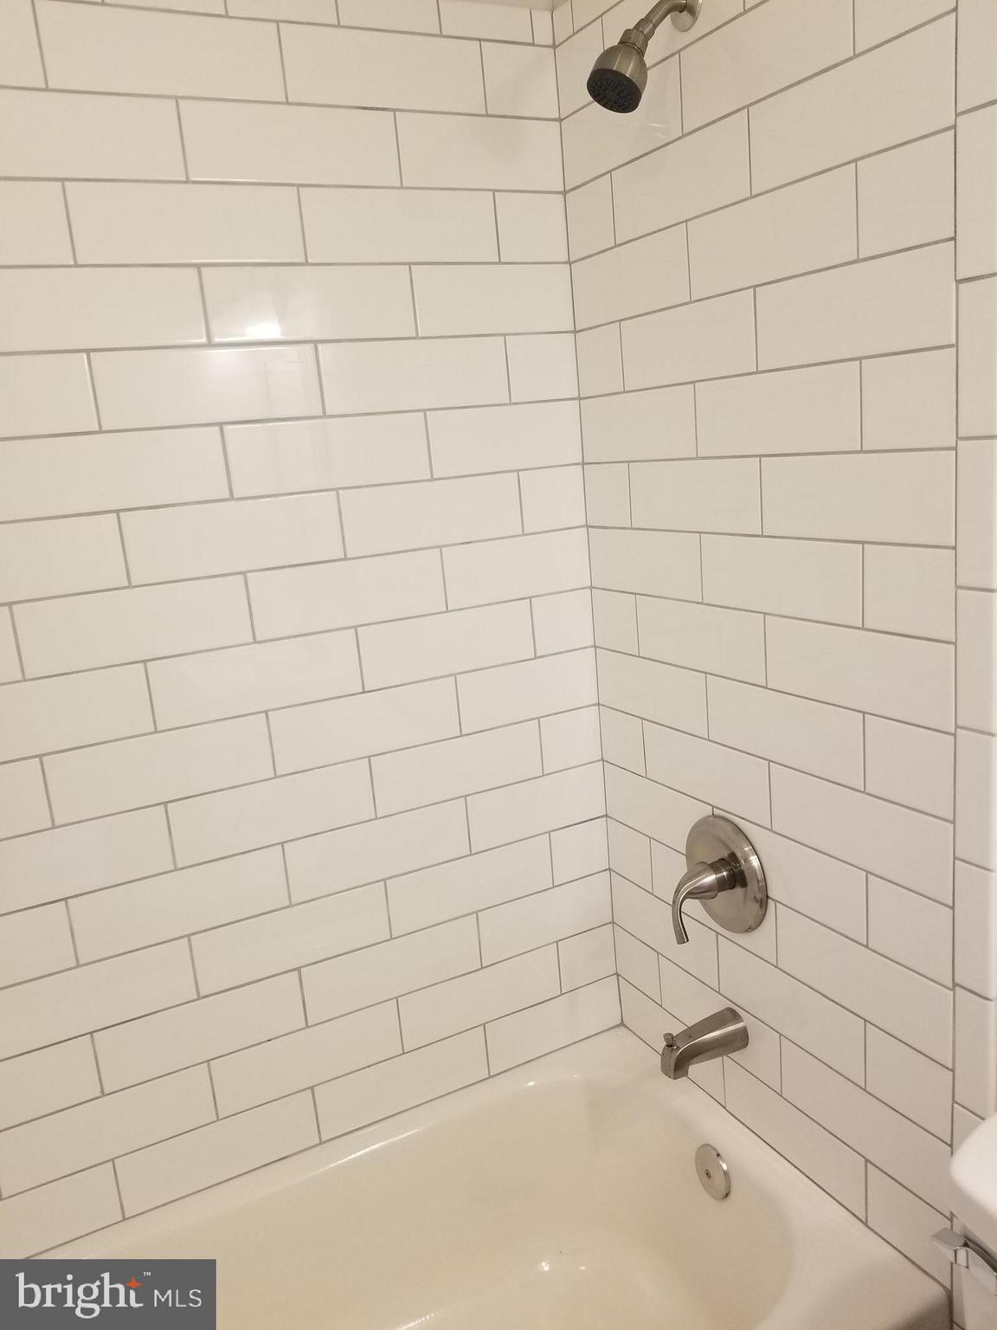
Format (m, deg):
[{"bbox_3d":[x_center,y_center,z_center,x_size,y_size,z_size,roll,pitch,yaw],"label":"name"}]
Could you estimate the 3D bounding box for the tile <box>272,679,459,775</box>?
[{"bbox_3d":[-0.208,0.093,1.560,0.306,0.101,0.009,-11,14,-25],"label":"tile"}]

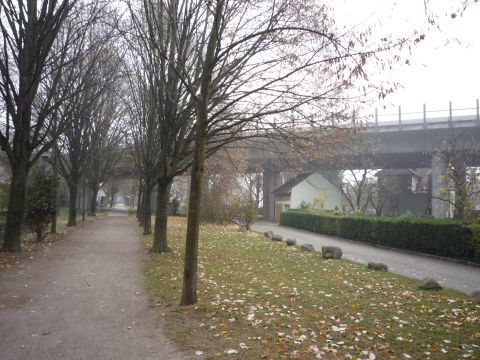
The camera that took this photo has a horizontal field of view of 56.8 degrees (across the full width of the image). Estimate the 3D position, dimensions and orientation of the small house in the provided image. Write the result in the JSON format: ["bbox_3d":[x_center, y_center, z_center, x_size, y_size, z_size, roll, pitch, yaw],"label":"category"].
[{"bbox_3d":[5.290,1.517,34.984,4.170,3.970,4.740,1,-3,-10],"label":"small house"}]

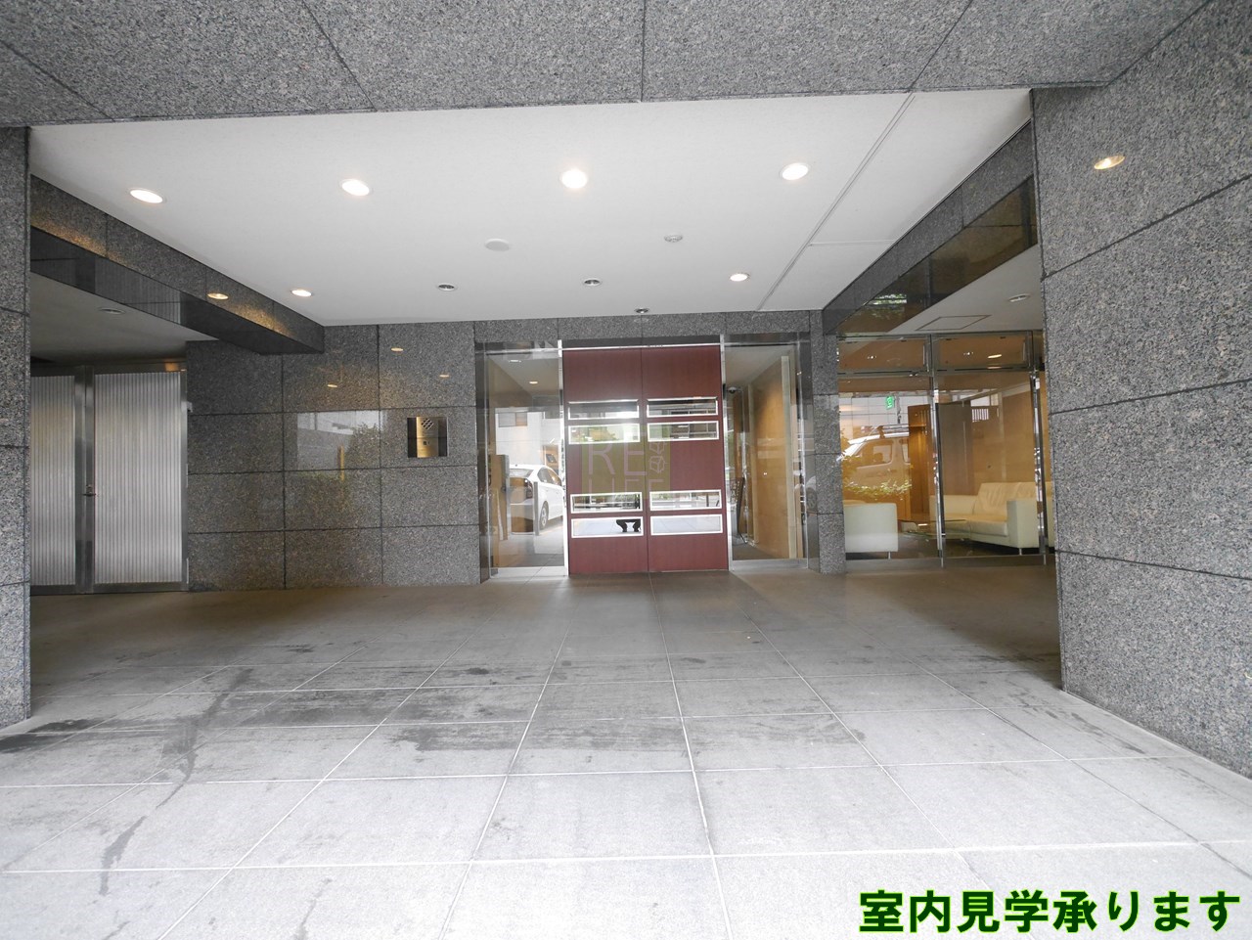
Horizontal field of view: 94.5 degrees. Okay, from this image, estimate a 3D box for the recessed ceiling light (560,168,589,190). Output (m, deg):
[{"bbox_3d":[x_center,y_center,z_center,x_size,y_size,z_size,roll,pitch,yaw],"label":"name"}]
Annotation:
[{"bbox_3d":[-0.280,-1.589,3.148,0.150,0.040,0.150,-2,-1,0],"label":"recessed ceiling light"}]

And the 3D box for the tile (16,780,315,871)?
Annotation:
[{"bbox_3d":[-1.292,1.024,1.673,0.604,0.020,0.431,-2,-1,0],"label":"tile"}]

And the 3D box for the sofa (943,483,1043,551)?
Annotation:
[{"bbox_3d":[4.679,0.577,7.169,0.850,0.806,1.832,-2,-1,0],"label":"sofa"}]

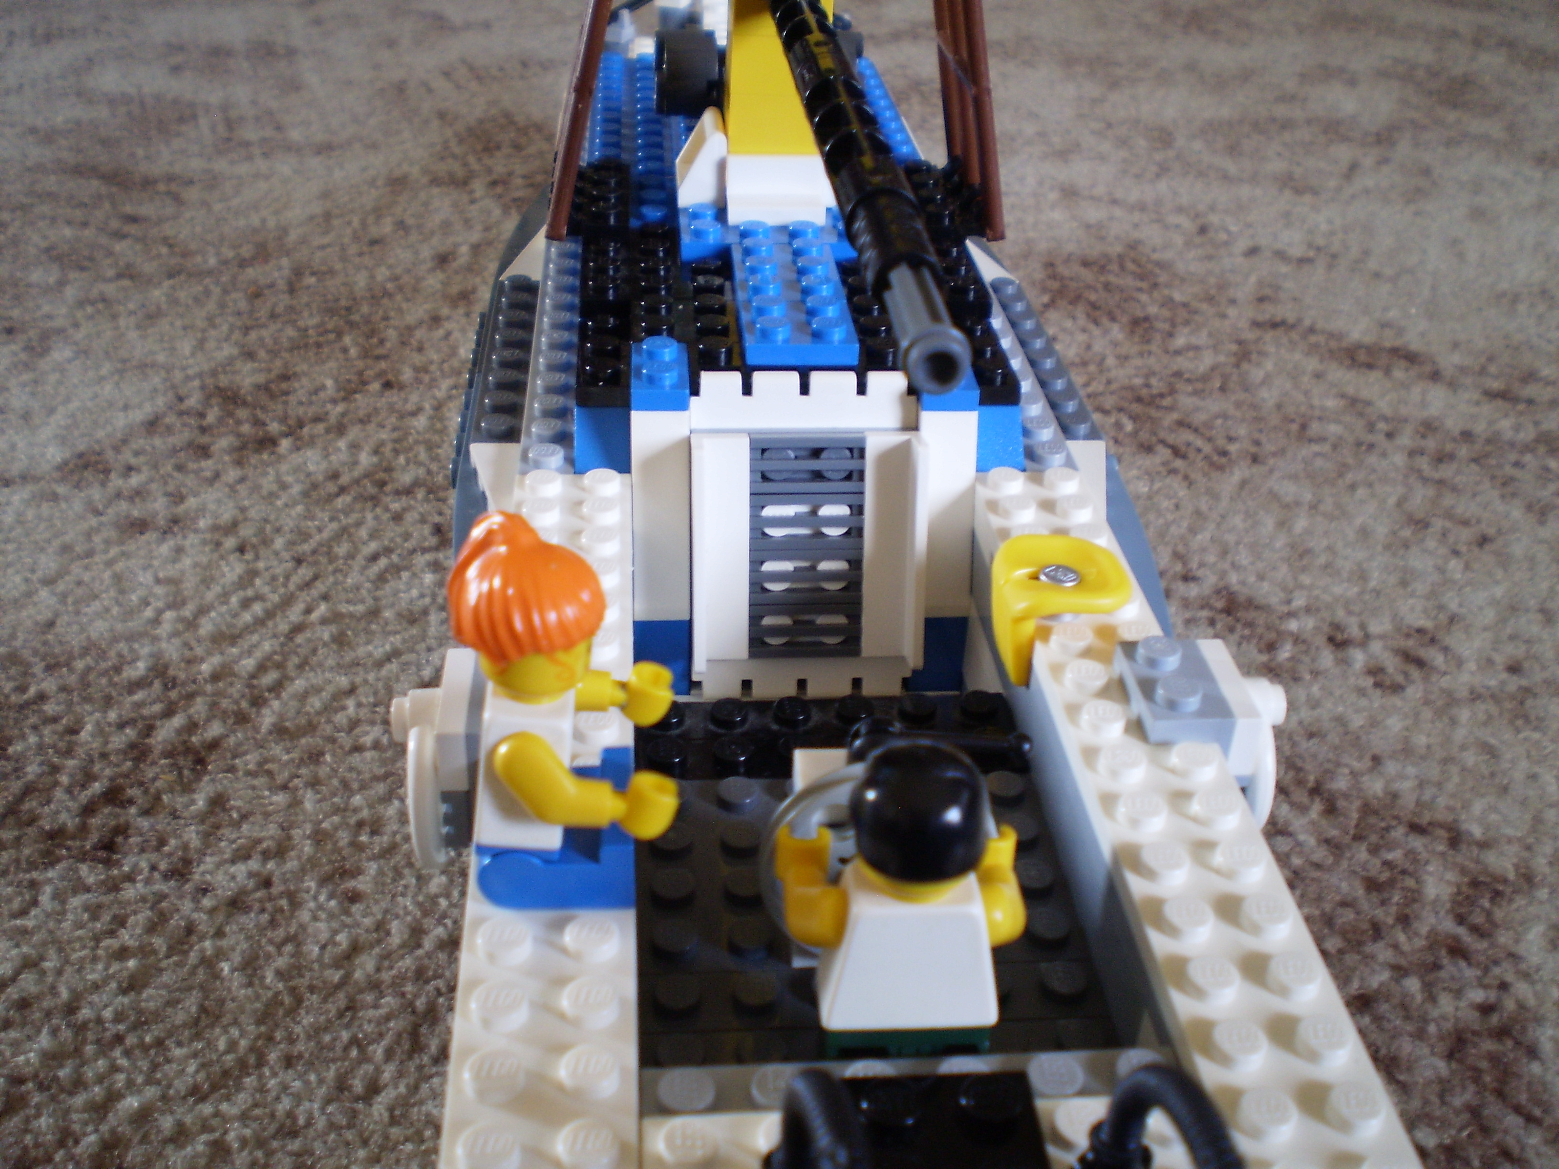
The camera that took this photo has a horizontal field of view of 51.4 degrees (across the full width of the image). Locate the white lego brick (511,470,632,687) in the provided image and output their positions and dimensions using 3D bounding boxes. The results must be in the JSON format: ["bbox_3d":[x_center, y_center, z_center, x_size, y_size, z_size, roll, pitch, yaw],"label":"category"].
[{"bbox_3d":[-0.026,0.003,0.202,0.016,0.011,0.057,0,32,-5],"label":"white lego brick"}]

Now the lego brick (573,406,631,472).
[{"bbox_3d":[-0.025,-0.023,0.228,0.008,0.010,0.013,0,32,-5],"label":"lego brick"}]

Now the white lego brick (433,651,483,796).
[{"bbox_3d":[-0.035,0.015,0.177,0.004,0.008,0.016,-1,32,-5],"label":"white lego brick"}]

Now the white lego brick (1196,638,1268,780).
[{"bbox_3d":[0.051,0.014,0.185,0.004,0.008,0.016,-1,32,-5],"label":"white lego brick"}]

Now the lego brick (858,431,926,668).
[{"bbox_3d":[0.016,-0.005,0.227,0.008,0.032,0.009,-1,15,-5],"label":"lego brick"}]

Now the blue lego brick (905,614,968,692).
[{"bbox_3d":[0.022,0.007,0.241,0.008,0.013,0.012,-1,32,-5],"label":"blue lego brick"}]

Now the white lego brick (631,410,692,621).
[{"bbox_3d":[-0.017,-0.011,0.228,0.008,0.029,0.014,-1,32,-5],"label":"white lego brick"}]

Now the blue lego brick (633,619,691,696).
[{"bbox_3d":[-0.017,0.007,0.237,0.008,0.011,0.013,0,32,-5],"label":"blue lego brick"}]

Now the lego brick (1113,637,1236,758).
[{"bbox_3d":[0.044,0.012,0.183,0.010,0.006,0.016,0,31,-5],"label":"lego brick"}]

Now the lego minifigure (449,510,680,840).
[{"bbox_3d":[-0.020,0.009,0.148,0.020,0.036,0.024,0,31,-5],"label":"lego minifigure"}]

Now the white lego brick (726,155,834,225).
[{"bbox_3d":[-0.001,-0.067,0.272,0.016,0.010,0.015,0,32,-5],"label":"white lego brick"}]

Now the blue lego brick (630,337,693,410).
[{"bbox_3d":[-0.017,-0.030,0.227,0.008,0.005,0.016,0,31,-5],"label":"blue lego brick"}]

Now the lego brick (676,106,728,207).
[{"bbox_3d":[-0.013,-0.073,0.278,0.008,0.013,0.016,0,32,-5],"label":"lego brick"}]

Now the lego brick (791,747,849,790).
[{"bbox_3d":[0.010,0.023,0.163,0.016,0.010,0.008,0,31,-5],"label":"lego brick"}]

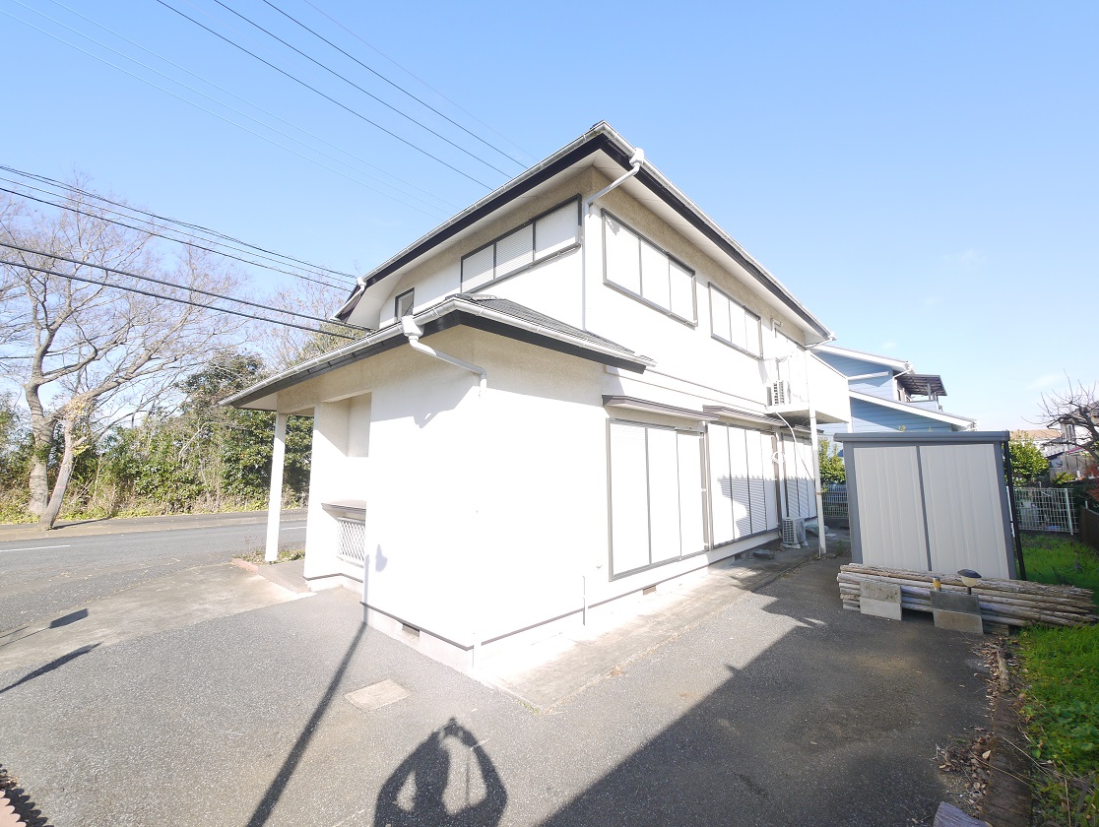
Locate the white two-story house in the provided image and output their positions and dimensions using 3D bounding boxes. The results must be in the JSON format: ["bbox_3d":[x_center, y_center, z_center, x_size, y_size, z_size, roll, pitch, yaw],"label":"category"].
[{"bbox_3d":[0.994,-0.546,10.379,8.200,7.100,12.700,-6,-9,43],"label":"white two-story house"}]

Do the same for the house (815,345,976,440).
[{"bbox_3d":[13.284,0.551,20.590,9.360,7.200,8.800,-6,-9,43],"label":"house"}]

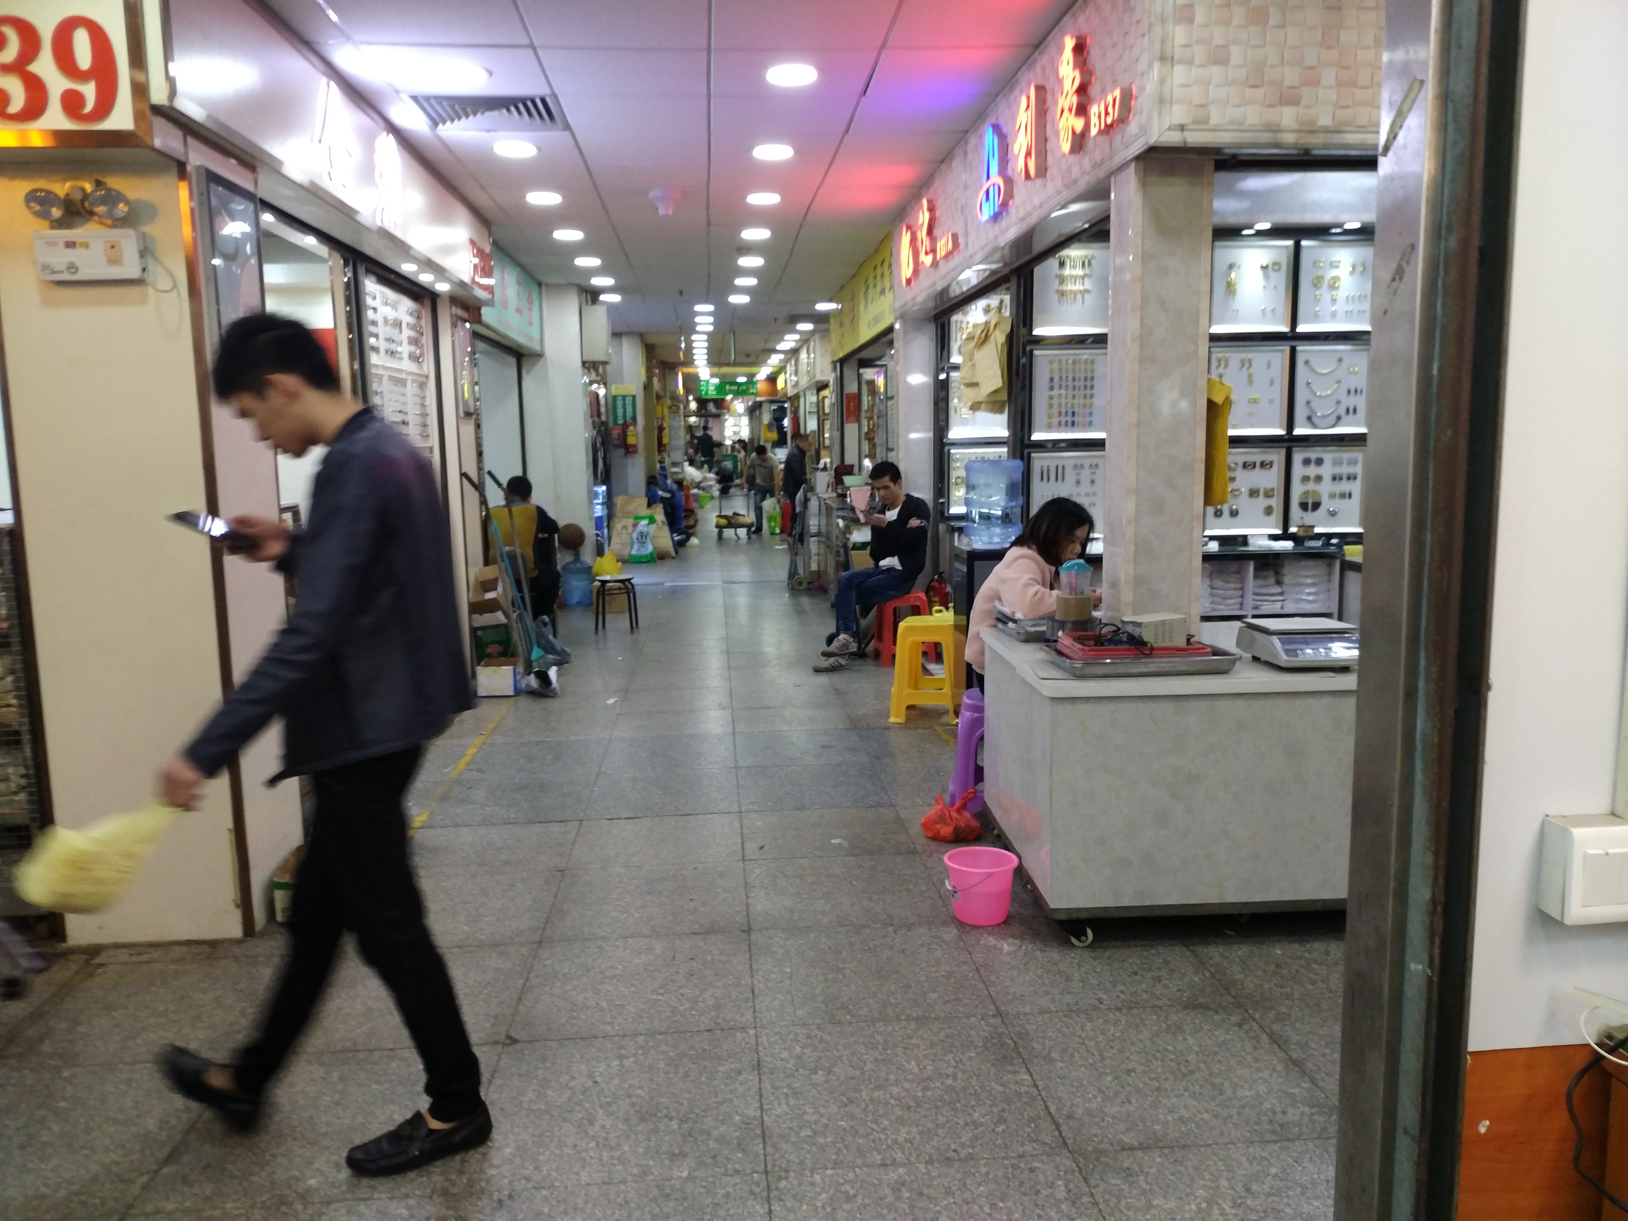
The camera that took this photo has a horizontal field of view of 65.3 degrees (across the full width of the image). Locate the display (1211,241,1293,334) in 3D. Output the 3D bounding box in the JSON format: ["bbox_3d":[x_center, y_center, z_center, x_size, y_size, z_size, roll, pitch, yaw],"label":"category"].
[{"bbox_3d":[2.143,-1.590,6.277,0.415,0.445,0.070,-2,7,-4],"label":"display"}]

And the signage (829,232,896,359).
[{"bbox_3d":[0.378,-2.537,10.673,0.070,0.610,4.350,-2,8,-4],"label":"signage"}]

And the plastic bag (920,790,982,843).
[{"bbox_3d":[0.487,0.714,4.497,0.220,0.165,0.200,-2,8,-4],"label":"plastic bag"}]

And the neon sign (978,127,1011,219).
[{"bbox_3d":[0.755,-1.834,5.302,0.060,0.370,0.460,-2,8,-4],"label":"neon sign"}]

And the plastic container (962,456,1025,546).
[{"bbox_3d":[0.846,-0.493,5.974,0.275,0.415,0.275,-2,8,-4],"label":"plastic container"}]

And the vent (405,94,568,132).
[{"bbox_3d":[-1.359,-2.108,5.368,0.600,0.040,0.600,-2,8,-4],"label":"vent"}]

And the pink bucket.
[{"bbox_3d":[0.493,0.810,3.712,0.210,0.185,0.210,-2,7,-4],"label":"pink bucket"}]

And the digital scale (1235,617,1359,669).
[{"bbox_3d":[1.385,0.093,3.552,0.290,0.110,0.320,-1,7,-2],"label":"digital scale"}]

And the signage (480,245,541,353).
[{"bbox_3d":[-2.397,-2.415,9.866,0.160,0.630,3.050,-2,7,-4],"label":"signage"}]

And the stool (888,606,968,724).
[{"bbox_3d":[0.574,0.295,6.411,0.350,0.480,0.340,0,8,8],"label":"stool"}]

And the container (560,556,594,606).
[{"bbox_3d":[-2.161,-0.291,11.538,0.273,0.475,0.273,-2,7,-4],"label":"container"}]

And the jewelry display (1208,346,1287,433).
[{"bbox_3d":[2.142,-1.099,6.340,0.415,0.430,0.070,-2,7,-4],"label":"jewelry display"}]

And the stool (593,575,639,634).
[{"bbox_3d":[-1.479,-0.053,9.489,0.310,0.420,0.310,-2,8,-4],"label":"stool"}]

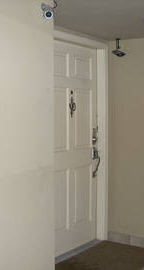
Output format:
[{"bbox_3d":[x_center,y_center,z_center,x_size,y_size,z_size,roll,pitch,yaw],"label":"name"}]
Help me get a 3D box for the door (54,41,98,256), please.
[{"bbox_3d":[-0.017,0.132,3.817,0.045,2.030,0.910,2,4,36],"label":"door"}]

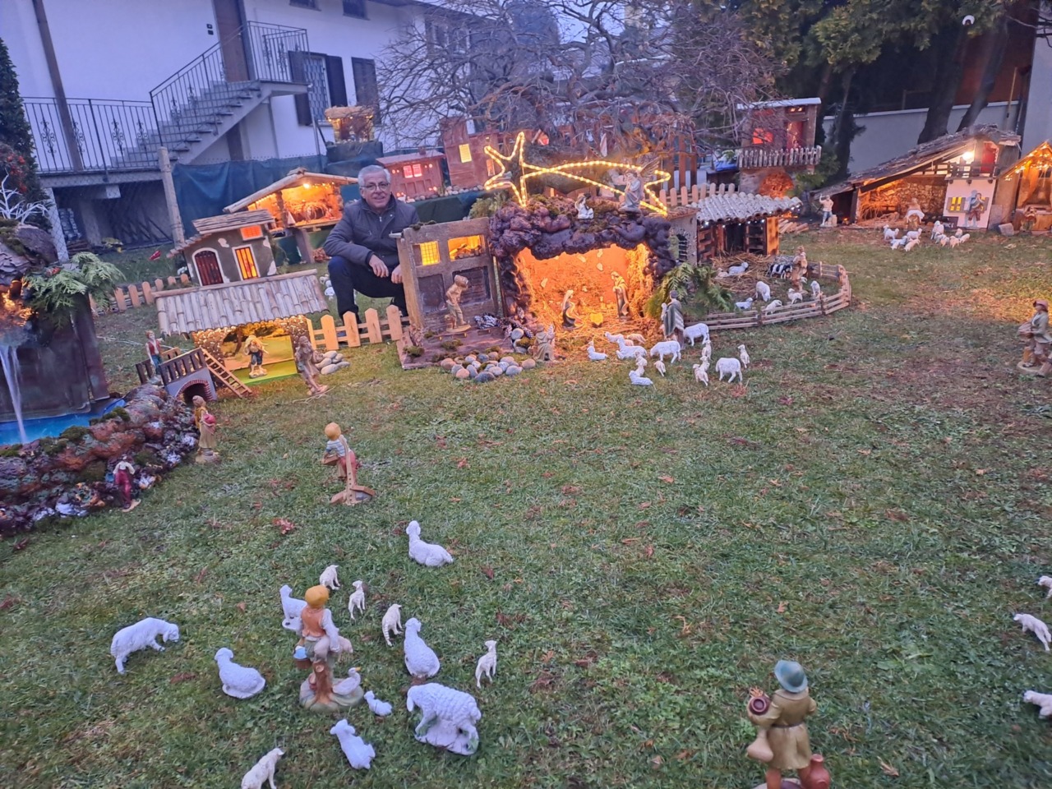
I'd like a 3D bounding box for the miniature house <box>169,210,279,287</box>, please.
[{"bbox_3d":[-2.595,-1.270,6.600,0.770,0.590,0.400,-16,18,-23],"label":"miniature house"}]

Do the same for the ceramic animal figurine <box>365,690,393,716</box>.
[{"bbox_3d":[-0.295,0.617,1.530,0.054,0.039,0.031,-1,18,10],"label":"ceramic animal figurine"}]

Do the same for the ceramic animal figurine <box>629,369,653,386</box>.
[{"bbox_3d":[0.518,-0.084,3.409,0.110,0.066,0.048,-4,18,0],"label":"ceramic animal figurine"}]

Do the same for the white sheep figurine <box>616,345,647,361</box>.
[{"bbox_3d":[0.522,-0.234,3.703,0.150,0.115,0.060,-4,18,-2],"label":"white sheep figurine"}]

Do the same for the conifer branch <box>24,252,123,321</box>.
[{"bbox_3d":[-2.104,-0.503,3.540,0.414,0.279,0.279,-10,19,-19],"label":"conifer branch"}]

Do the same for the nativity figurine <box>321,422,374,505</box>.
[{"bbox_3d":[-0.610,0.212,2.604,0.150,0.280,0.140,9,22,35],"label":"nativity figurine"}]

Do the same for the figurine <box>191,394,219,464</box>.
[{"bbox_3d":[-1.244,0.135,2.950,0.095,0.265,0.088,-7,17,-8],"label":"figurine"}]

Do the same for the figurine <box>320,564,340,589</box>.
[{"bbox_3d":[-0.516,0.479,2.000,0.032,0.052,0.057,8,21,35],"label":"figurine"}]

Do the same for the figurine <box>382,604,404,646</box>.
[{"bbox_3d":[-0.338,0.575,1.927,0.037,0.102,0.085,4,19,23],"label":"figurine"}]

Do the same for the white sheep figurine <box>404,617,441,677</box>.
[{"bbox_3d":[-0.228,0.550,1.660,0.075,0.096,0.098,-7,17,-11],"label":"white sheep figurine"}]

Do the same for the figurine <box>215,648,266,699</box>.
[{"bbox_3d":[-0.603,0.584,1.612,0.095,0.091,0.064,-3,18,2],"label":"figurine"}]

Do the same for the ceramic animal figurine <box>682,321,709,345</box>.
[{"bbox_3d":[0.912,-0.333,4.122,0.155,0.112,0.057,-7,18,-10],"label":"ceramic animal figurine"}]

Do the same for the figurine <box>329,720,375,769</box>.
[{"bbox_3d":[-0.367,0.731,1.607,0.060,0.066,0.110,-16,22,-35],"label":"figurine"}]

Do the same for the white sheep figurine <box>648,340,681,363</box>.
[{"bbox_3d":[0.702,-0.222,3.828,0.155,0.106,0.057,7,21,30],"label":"white sheep figurine"}]

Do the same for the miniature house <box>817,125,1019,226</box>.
[{"bbox_3d":[3.891,-2.162,7.612,1.807,0.913,0.507,3,19,16],"label":"miniature house"}]

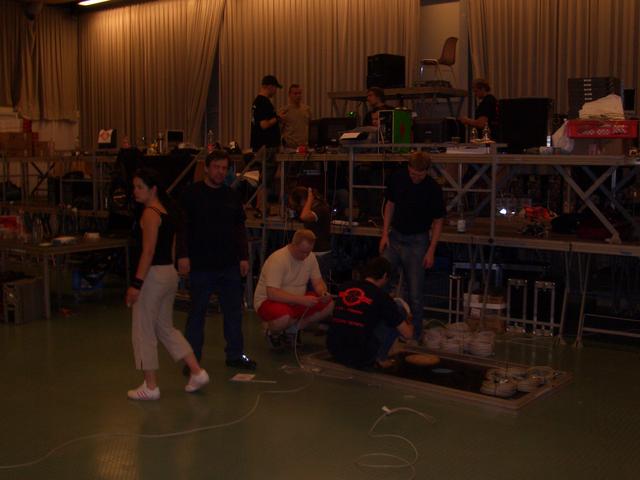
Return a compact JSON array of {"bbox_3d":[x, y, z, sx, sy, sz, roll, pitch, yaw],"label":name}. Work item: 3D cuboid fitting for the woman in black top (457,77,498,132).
[{"bbox_3d":[2.019,-1.172,9.731,0.500,1.750,0.500,-2,6,-21],"label":"woman in black top"}]

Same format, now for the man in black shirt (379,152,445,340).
[{"bbox_3d":[0.889,0.087,7.261,0.600,1.770,0.420,2,6,11],"label":"man in black shirt"}]

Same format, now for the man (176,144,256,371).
[{"bbox_3d":[-0.861,0.168,6.215,0.620,1.780,0.380,0,6,-9],"label":"man"}]

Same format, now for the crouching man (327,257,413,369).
[{"bbox_3d":[0.415,0.583,6.606,0.600,0.920,0.720,5,7,40],"label":"crouching man"}]

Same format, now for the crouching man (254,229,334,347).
[{"bbox_3d":[-0.234,0.449,7.106,0.750,1.040,0.600,5,7,41],"label":"crouching man"}]

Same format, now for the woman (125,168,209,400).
[{"bbox_3d":[-1.113,0.307,5.486,0.600,1.640,0.480,0,6,-3],"label":"woman"}]

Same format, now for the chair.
[{"bbox_3d":[1.680,-2.445,10.613,0.520,0.800,0.480,4,6,30],"label":"chair"}]

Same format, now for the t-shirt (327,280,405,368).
[{"bbox_3d":[0.364,0.682,6.515,0.550,0.680,0.420,5,7,40],"label":"t-shirt"}]

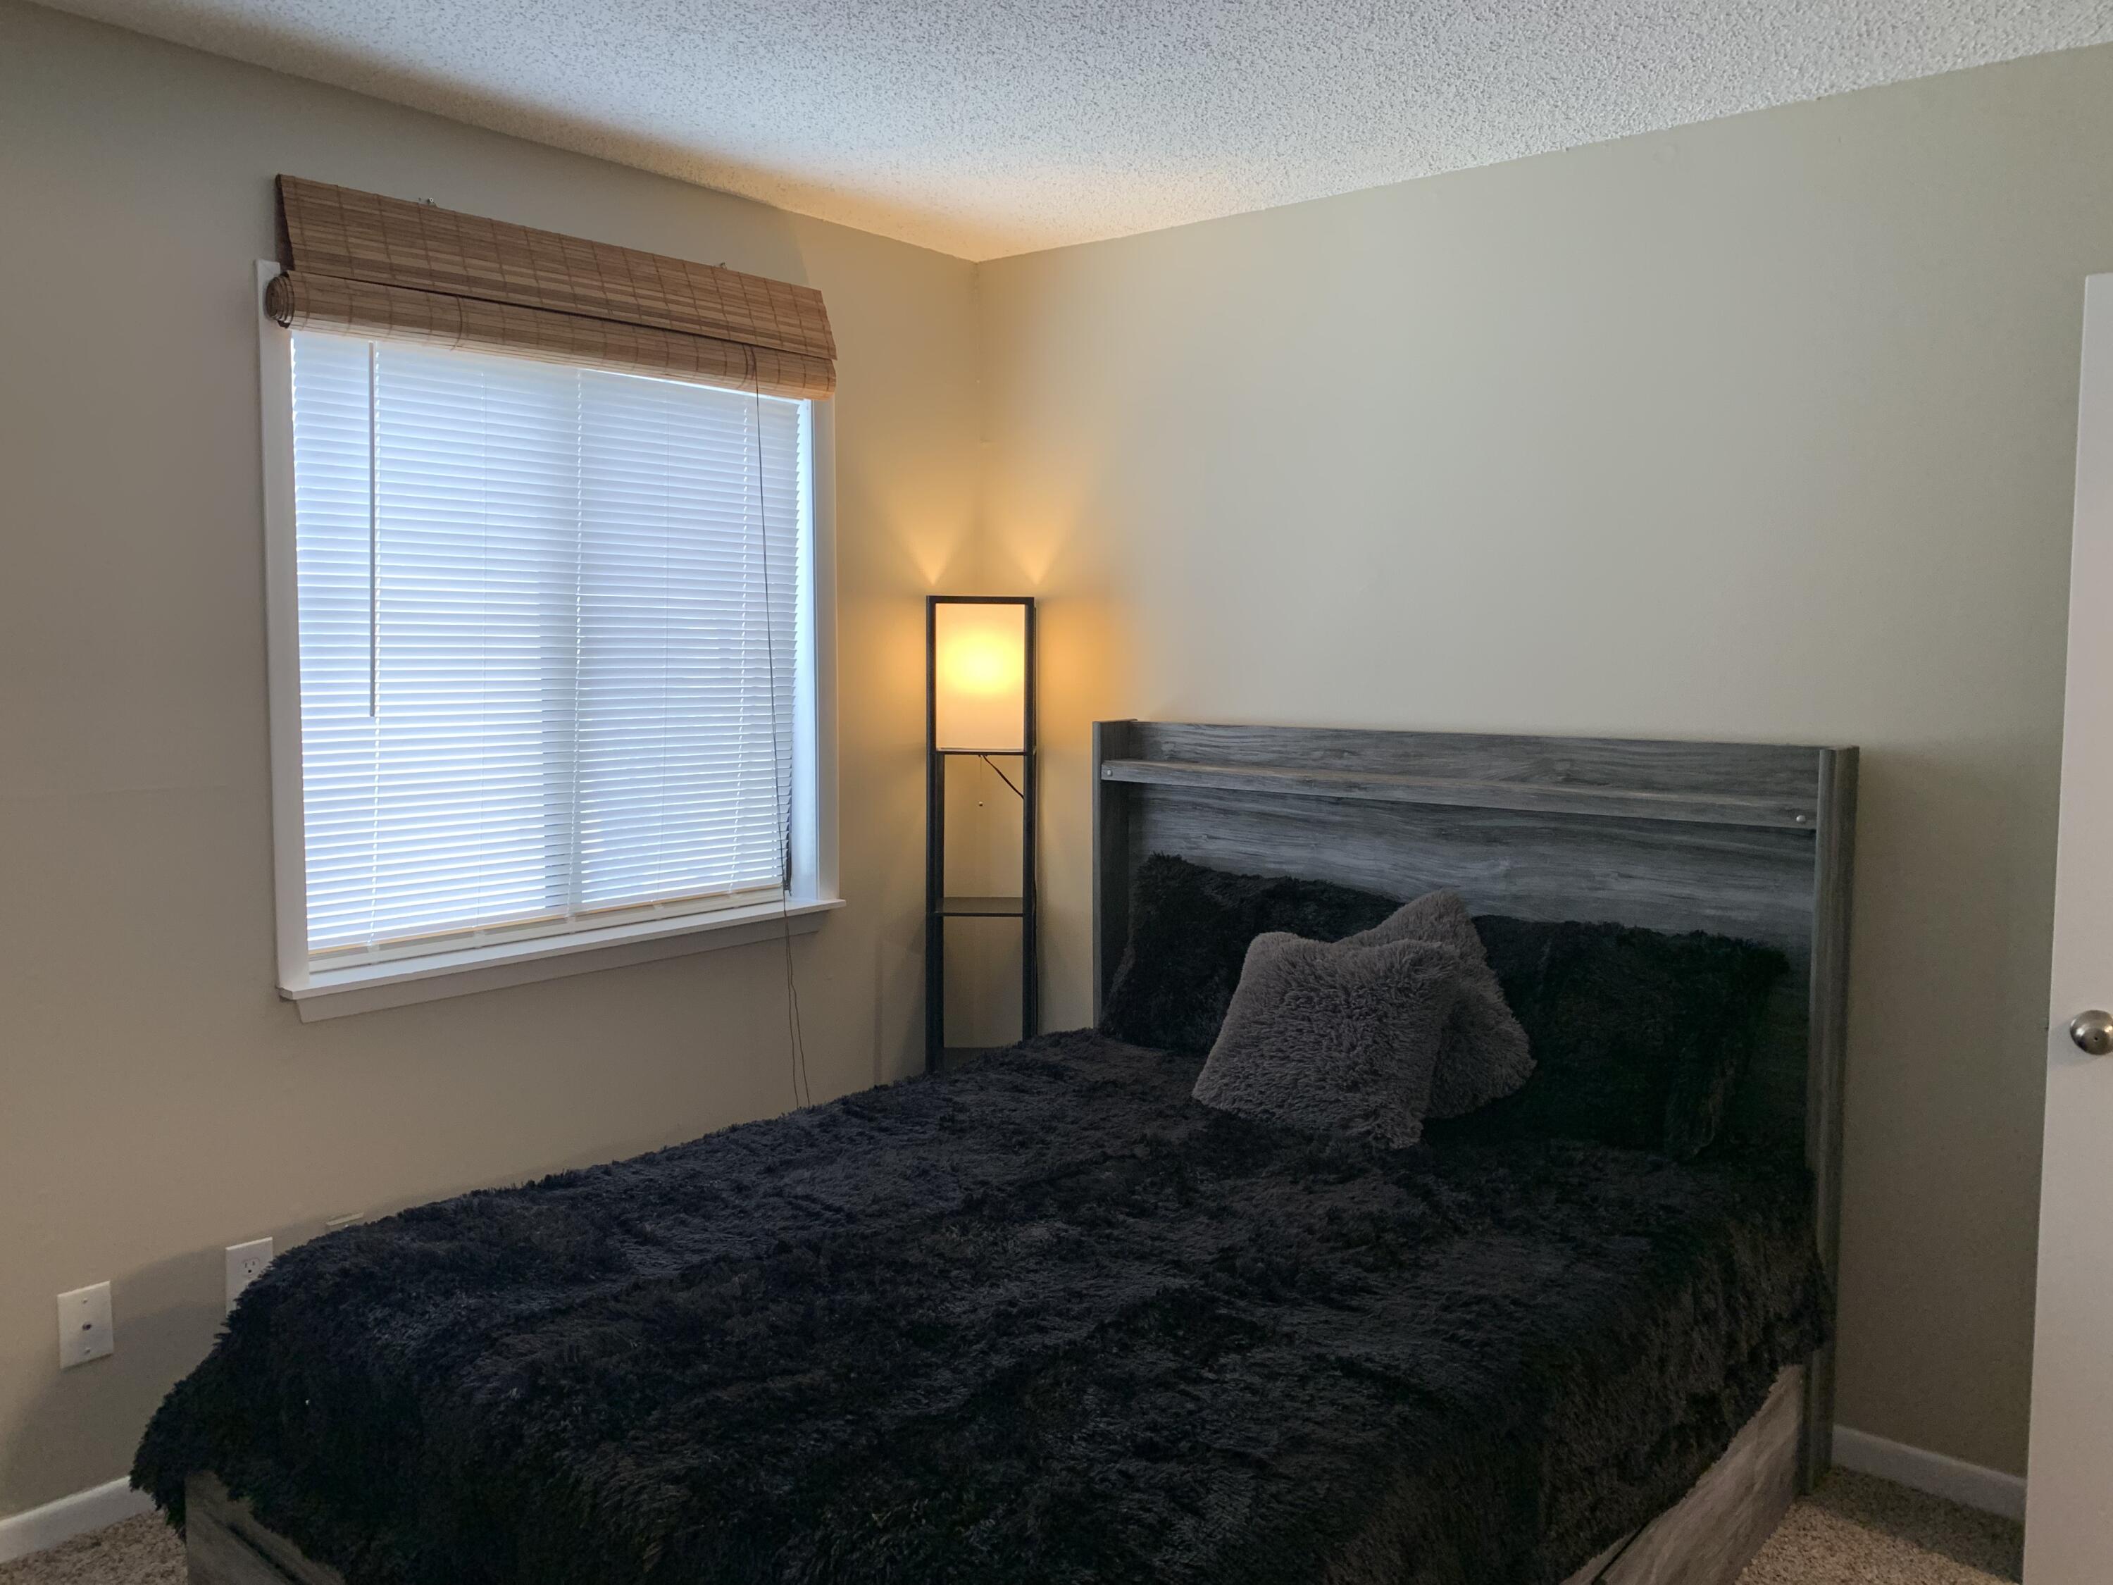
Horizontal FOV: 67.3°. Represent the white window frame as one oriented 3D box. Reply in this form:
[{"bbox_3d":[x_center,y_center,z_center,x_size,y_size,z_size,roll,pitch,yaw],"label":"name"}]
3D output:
[{"bbox_3d":[-0.945,-0.285,3.245,0.105,1.306,1.324,4,7,39],"label":"white window frame"}]

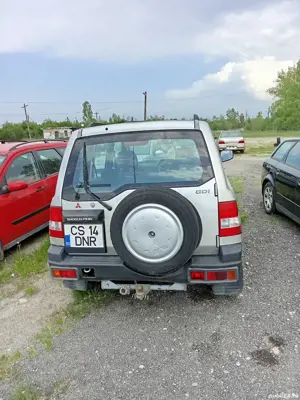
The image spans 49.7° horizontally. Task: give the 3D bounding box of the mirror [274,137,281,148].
[{"bbox_3d":[2.562,-1.155,6.500,0.150,0.210,0.120,-3,12,0],"label":"mirror"}]

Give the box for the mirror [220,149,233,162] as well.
[{"bbox_3d":[1.085,-0.633,4.600,0.200,0.180,0.120,-2,12,8],"label":"mirror"}]

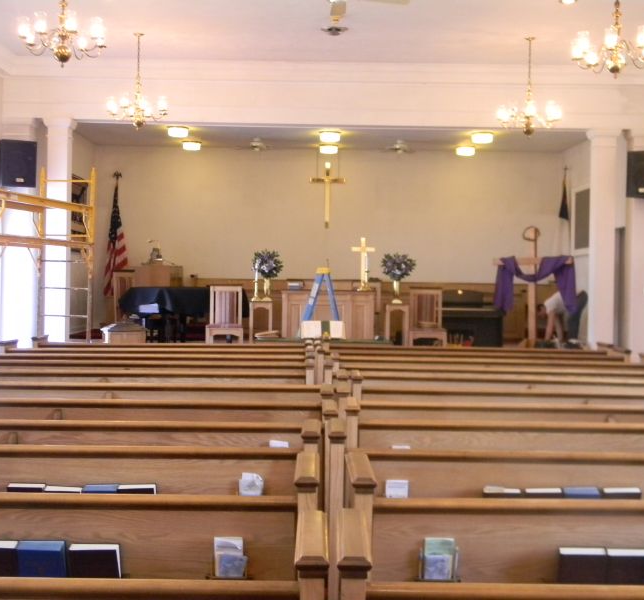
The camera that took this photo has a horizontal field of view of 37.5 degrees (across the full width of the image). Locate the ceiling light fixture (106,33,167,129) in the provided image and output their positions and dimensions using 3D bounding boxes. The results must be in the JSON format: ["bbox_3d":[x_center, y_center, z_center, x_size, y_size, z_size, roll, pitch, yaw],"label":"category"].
[{"bbox_3d":[-2.438,-2.901,12.553,0.800,1.270,0.800,1,1,0],"label":"ceiling light fixture"}]

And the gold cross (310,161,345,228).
[{"bbox_3d":[0.102,-1.884,17.000,0.620,1.210,0.070,1,1,0],"label":"gold cross"}]

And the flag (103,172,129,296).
[{"bbox_3d":[-3.547,-1.125,16.273,0.450,2.130,0.350,1,1,0],"label":"flag"}]

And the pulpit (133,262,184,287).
[{"bbox_3d":[-2.740,0.004,15.800,0.680,1.200,0.520,1,1,0],"label":"pulpit"}]

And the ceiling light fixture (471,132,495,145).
[{"bbox_3d":[2.575,-2.591,15.200,0.340,0.140,0.340,1,1,0],"label":"ceiling light fixture"}]

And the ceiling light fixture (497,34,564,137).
[{"bbox_3d":[2.625,-2.704,12.000,0.810,1.260,0.810,1,1,0],"label":"ceiling light fixture"}]

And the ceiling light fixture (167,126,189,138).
[{"bbox_3d":[-2.455,-2.852,16.154,0.360,0.150,0.360,1,1,0],"label":"ceiling light fixture"}]

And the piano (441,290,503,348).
[{"bbox_3d":[2.100,0.382,14.950,1.450,1.090,0.620,1,1,0],"label":"piano"}]

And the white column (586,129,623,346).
[{"bbox_3d":[4.247,-0.806,14.356,0.420,3.547,0.420,1,1,0],"label":"white column"}]

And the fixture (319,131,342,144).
[{"bbox_3d":[0.149,-2.784,16.214,0.360,0.150,0.360,1,1,0],"label":"fixture"}]

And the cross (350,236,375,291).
[{"bbox_3d":[0.684,-0.616,15.996,0.390,0.910,0.200,1,1,0],"label":"cross"}]

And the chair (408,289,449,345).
[{"bbox_3d":[1.590,0.375,14.300,0.570,1.100,0.570,1,1,0],"label":"chair"}]

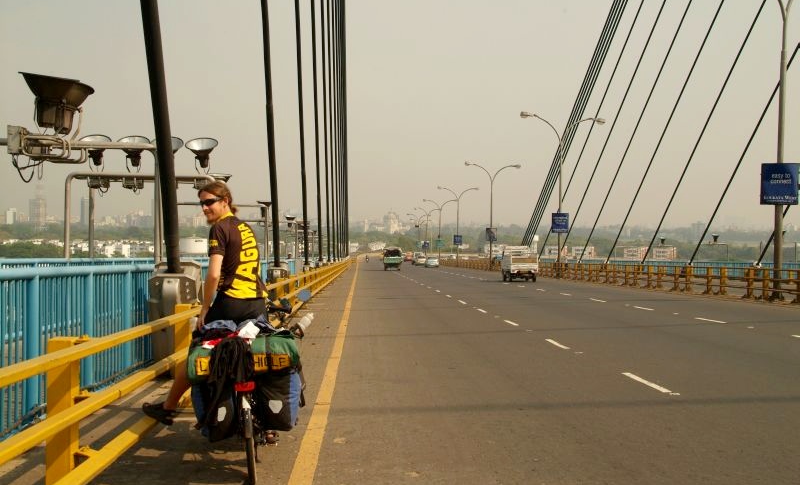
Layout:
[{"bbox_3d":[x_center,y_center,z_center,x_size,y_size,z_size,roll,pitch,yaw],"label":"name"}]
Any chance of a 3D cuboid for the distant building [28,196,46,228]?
[{"bbox_3d":[-848.369,-71.380,2030.000,38.000,76.000,32.000,0,2,-24],"label":"distant building"}]

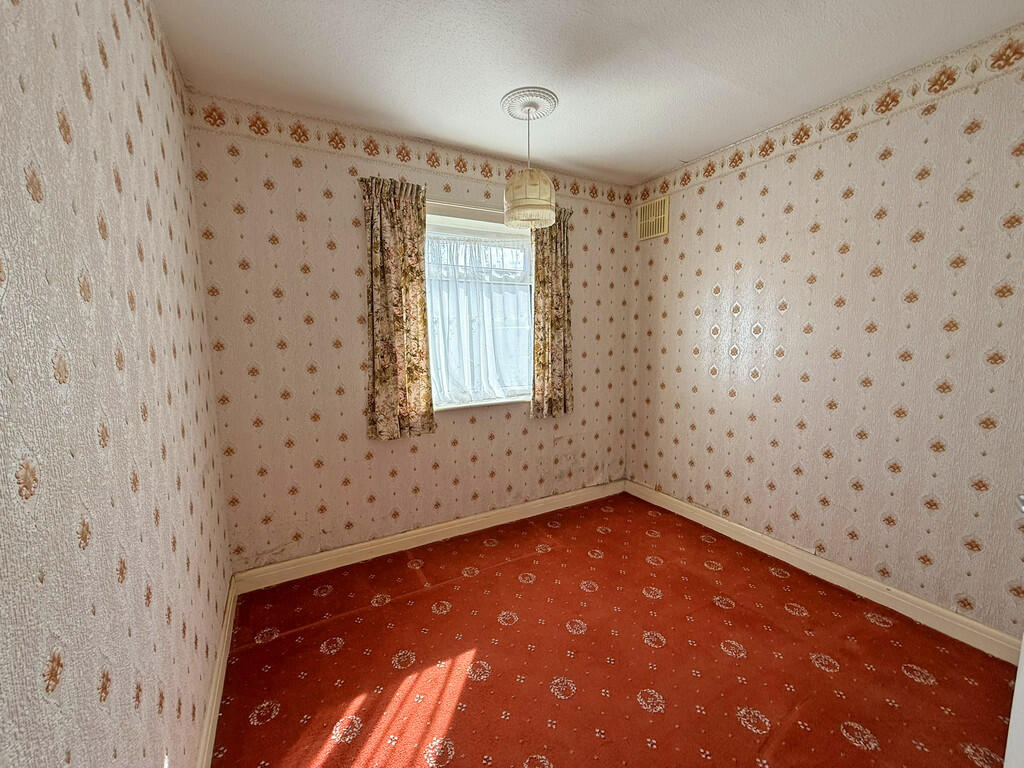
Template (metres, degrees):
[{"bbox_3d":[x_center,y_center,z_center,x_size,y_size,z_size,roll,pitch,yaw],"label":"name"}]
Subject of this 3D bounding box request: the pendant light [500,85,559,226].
[{"bbox_3d":[0.088,-1.080,2.035,0.280,0.555,0.280,-1,7,0],"label":"pendant light"}]

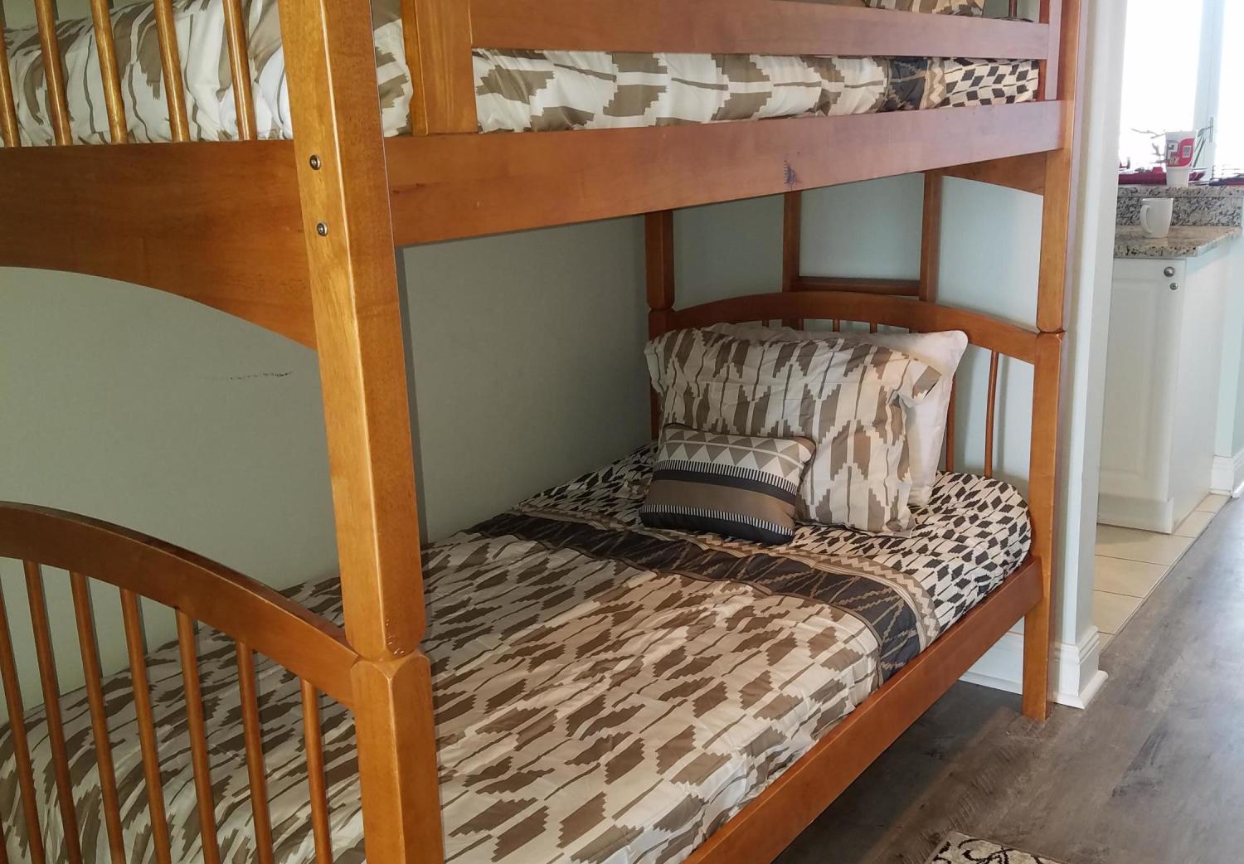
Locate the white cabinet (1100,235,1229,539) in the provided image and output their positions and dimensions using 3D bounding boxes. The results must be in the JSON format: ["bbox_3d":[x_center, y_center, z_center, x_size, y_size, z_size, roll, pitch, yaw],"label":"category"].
[{"bbox_3d":[1.763,-0.182,4.315,0.443,0.891,0.552,8,18,34],"label":"white cabinet"}]

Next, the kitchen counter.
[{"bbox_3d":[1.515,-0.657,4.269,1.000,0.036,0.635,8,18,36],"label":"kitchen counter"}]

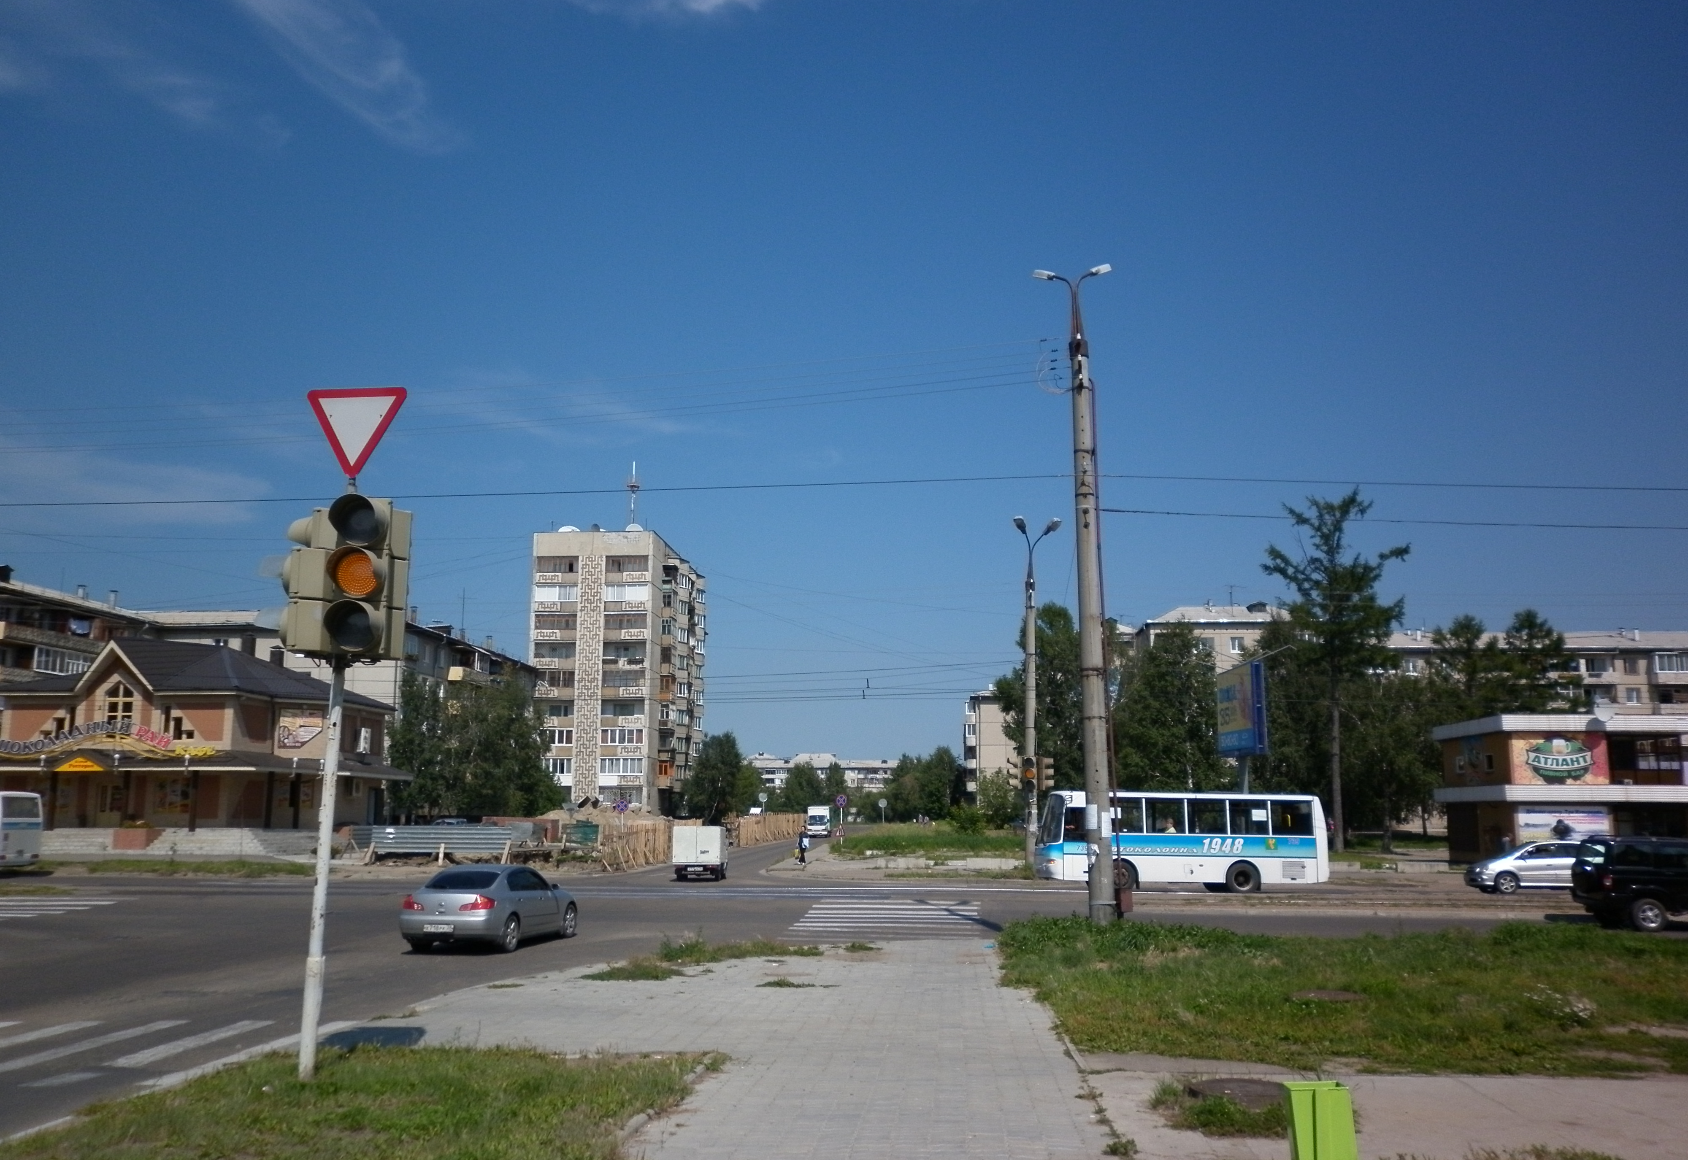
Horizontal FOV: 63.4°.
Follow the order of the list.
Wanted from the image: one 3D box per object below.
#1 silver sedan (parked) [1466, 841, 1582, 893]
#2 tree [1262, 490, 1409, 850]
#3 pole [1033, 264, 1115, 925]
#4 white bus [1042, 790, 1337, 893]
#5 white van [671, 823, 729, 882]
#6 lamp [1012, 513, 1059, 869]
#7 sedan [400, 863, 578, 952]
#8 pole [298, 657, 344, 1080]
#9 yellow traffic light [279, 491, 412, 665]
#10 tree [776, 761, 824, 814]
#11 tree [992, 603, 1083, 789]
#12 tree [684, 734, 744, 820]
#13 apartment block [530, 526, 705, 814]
[{"bbox_3d":[21.324,8.745,41.331,4.500,1.580,1.720,-1,-10,4],"label":"silver sedan (parked)"},{"bbox_3d":[25.585,4.581,71.218,7.400,19.050,7.000,0,-9,0],"label":"tree"},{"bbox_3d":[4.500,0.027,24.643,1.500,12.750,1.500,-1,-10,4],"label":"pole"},{"bbox_3d":[10.087,7.876,41.589,8.380,3.070,2.420,-1,-9,7],"label":"white bus"},{"bbox_3d":[-5.009,9.688,48.562,1.630,1.900,4.150,0,-10,1],"label":"white van"},{"bbox_3d":[6.608,3.925,47.210,1.600,12.350,1.500,-1,-10,4],"label":"lamp"},{"bbox_3d":[-6.419,5.990,25.309,1.780,1.470,4.670,-1,-9,10],"label":"sedan"},{"bbox_3d":[-3.441,1.871,9.012,0.130,2.780,0.130,0,-10,0],"label":"pole"},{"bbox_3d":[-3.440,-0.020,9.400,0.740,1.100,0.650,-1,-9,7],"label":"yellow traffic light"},{"bbox_3d":[-7.140,32.509,212.527,7.400,8.910,7.000,0,-9,0],"label":"tree"},{"bbox_3d":[12.322,8.809,84.698,6.200,14.910,6.000,0,-9,0],"label":"tree"},{"bbox_3d":[-11.189,17.222,116.734,5.100,8.370,5.000,0,-9,0],"label":"tree"},{"bbox_3d":[-23.335,11.699,146.491,12.600,28.500,28.000,-1,-10,4],"label":"apartment block"}]

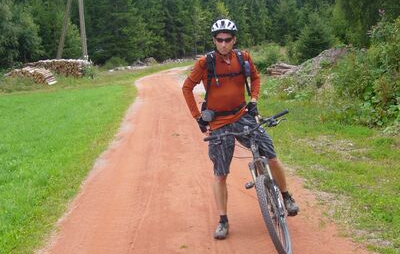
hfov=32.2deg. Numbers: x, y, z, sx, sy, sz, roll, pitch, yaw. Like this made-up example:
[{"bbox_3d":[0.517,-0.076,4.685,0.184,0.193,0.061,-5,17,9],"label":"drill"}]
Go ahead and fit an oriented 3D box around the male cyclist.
[{"bbox_3d":[0.336,-0.005,5.760,0.950,1.780,0.560,0,6,2],"label":"male cyclist"}]

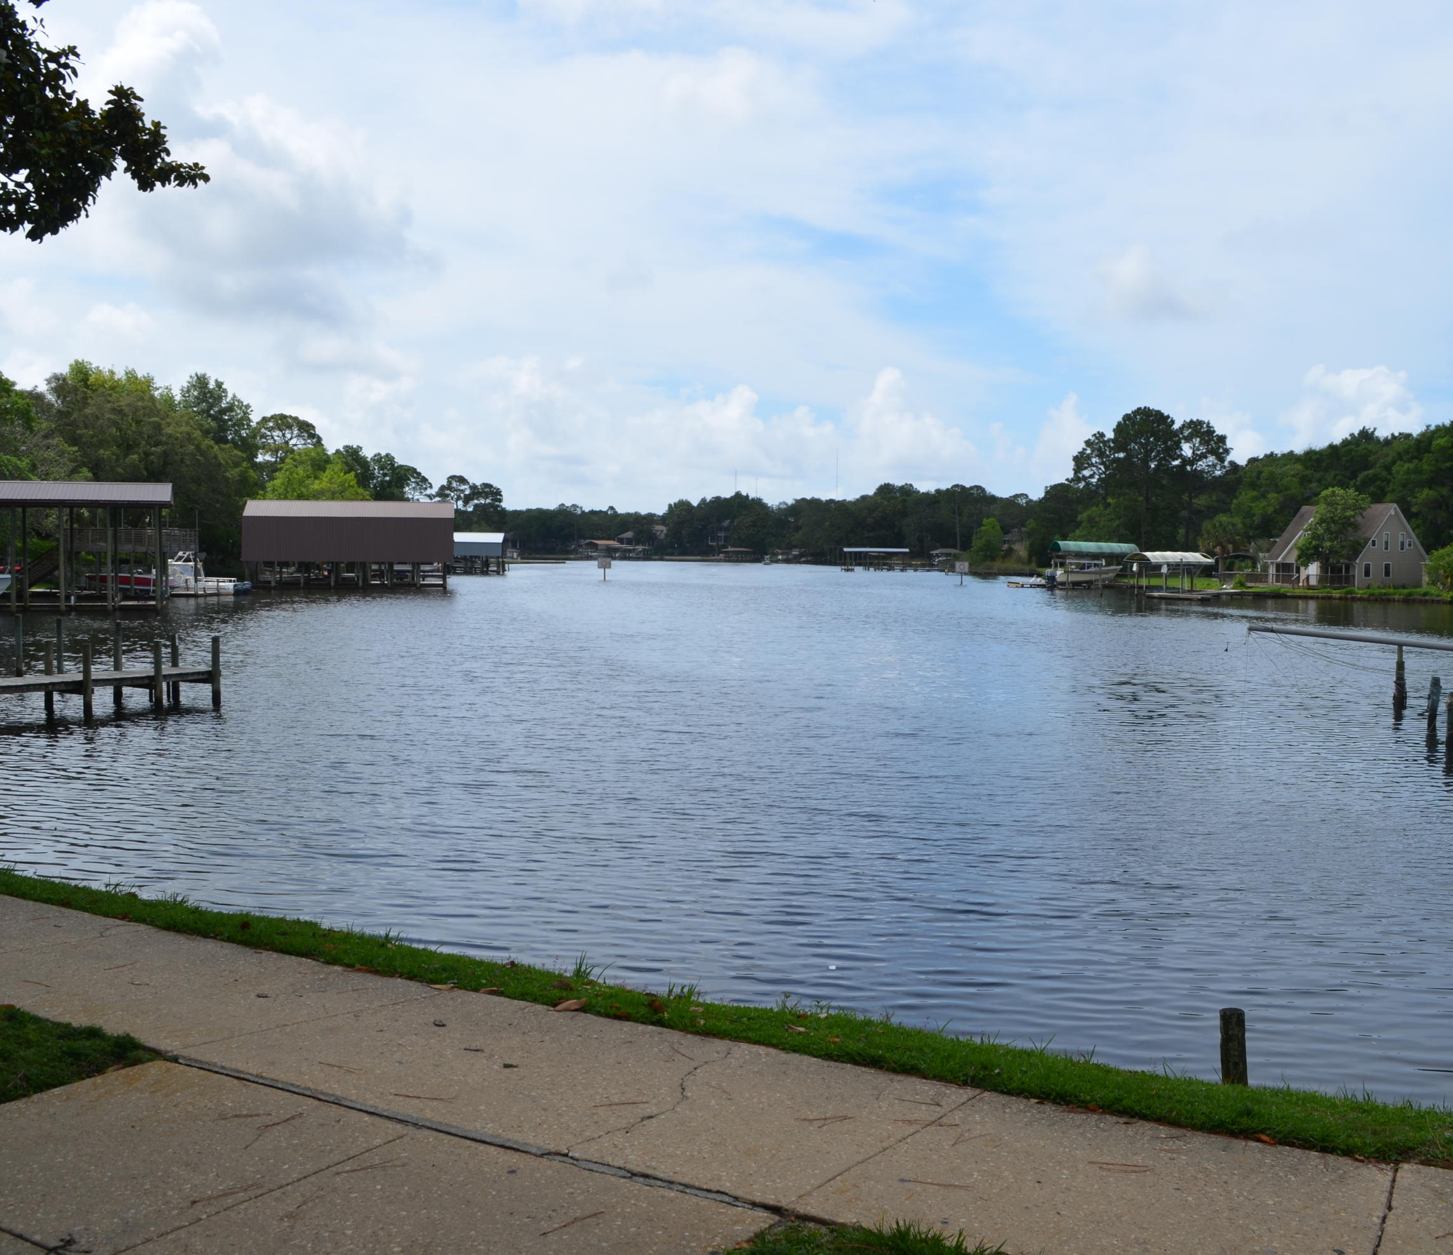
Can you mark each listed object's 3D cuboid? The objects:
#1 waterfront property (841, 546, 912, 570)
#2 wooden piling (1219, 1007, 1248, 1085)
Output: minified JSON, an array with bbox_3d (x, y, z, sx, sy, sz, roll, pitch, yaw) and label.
[{"bbox_3d":[30.199,-13.767,285.000,14.000,4.700,9.000,1,3,6],"label":"waterfront property"},{"bbox_3d":[2.074,1.715,5.800,0.106,0.325,0.106,1,3,0],"label":"wooden piling"}]

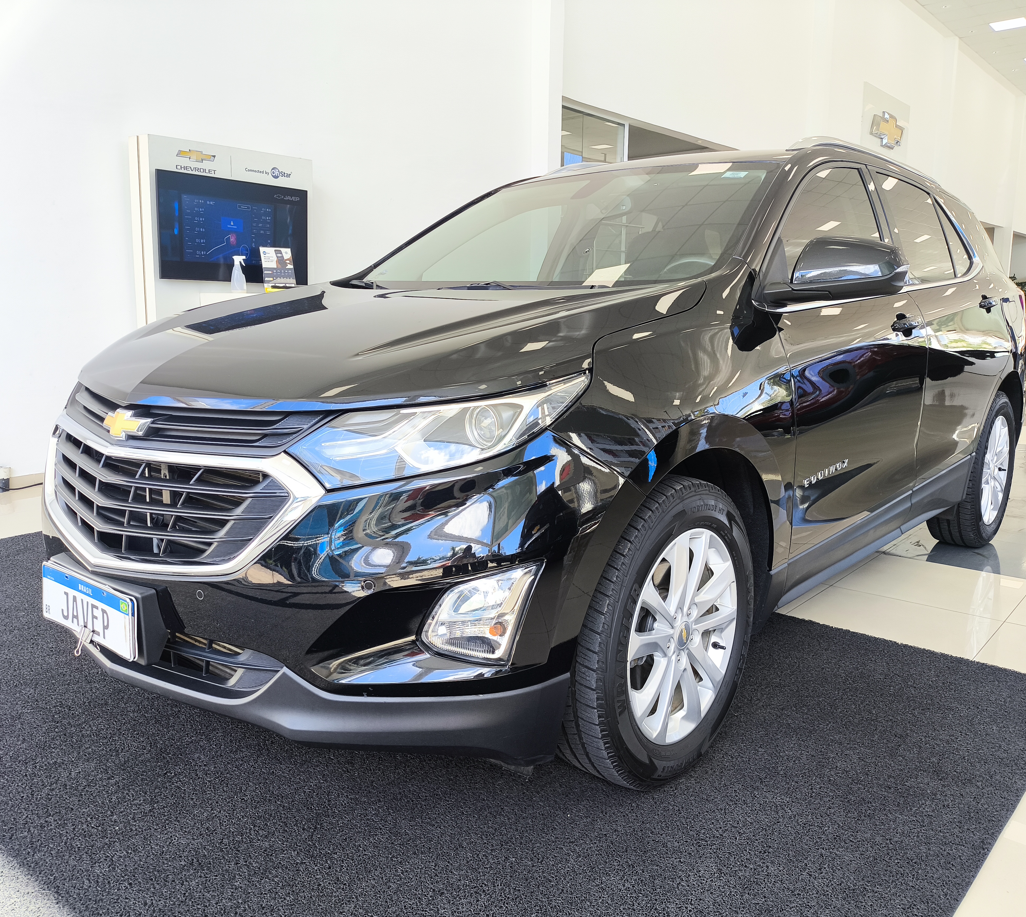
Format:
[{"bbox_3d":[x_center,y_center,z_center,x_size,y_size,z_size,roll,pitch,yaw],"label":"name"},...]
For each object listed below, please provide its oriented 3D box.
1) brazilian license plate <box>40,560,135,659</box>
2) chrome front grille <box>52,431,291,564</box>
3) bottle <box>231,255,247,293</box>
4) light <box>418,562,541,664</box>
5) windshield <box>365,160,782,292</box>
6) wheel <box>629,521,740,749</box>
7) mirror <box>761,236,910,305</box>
[{"bbox_3d":[-0.883,0.318,1.836,0.400,0.130,0.020,9,9,40],"label":"brazilian license plate"},{"bbox_3d":[-0.802,0.094,1.875,0.980,0.245,0.170,9,13,40],"label":"chrome front grille"},{"bbox_3d":[-1.734,-1.170,5.577,0.100,0.245,0.085,0,10,0],"label":"bottle"},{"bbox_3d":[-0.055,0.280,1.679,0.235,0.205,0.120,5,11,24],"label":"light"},{"bbox_3d":[0.134,-0.716,2.825,1.420,0.110,0.830,9,45,40],"label":"windshield"},{"bbox_3d":[0.318,0.379,1.995,0.190,0.485,0.485,9,13,40],"label":"wheel"},{"bbox_3d":[0.808,-0.457,2.184,0.260,0.165,0.220,9,13,40],"label":"mirror"}]

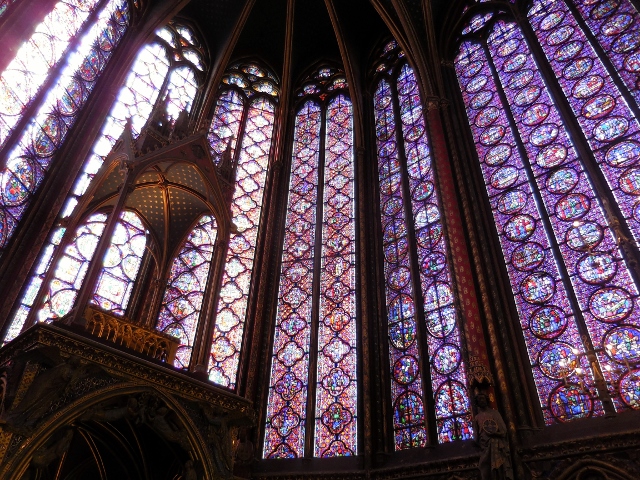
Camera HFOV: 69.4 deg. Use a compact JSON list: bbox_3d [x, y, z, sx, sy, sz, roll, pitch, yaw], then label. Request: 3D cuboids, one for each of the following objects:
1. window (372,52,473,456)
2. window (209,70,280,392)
[{"bbox_3d":[2.320,-1.770,12.622,1.700,13.900,0.350,-28,-46,33],"label":"window"},{"bbox_3d":[-2.695,-1.300,13.512,2.030,13.900,0.350,11,-38,-12],"label":"window"}]

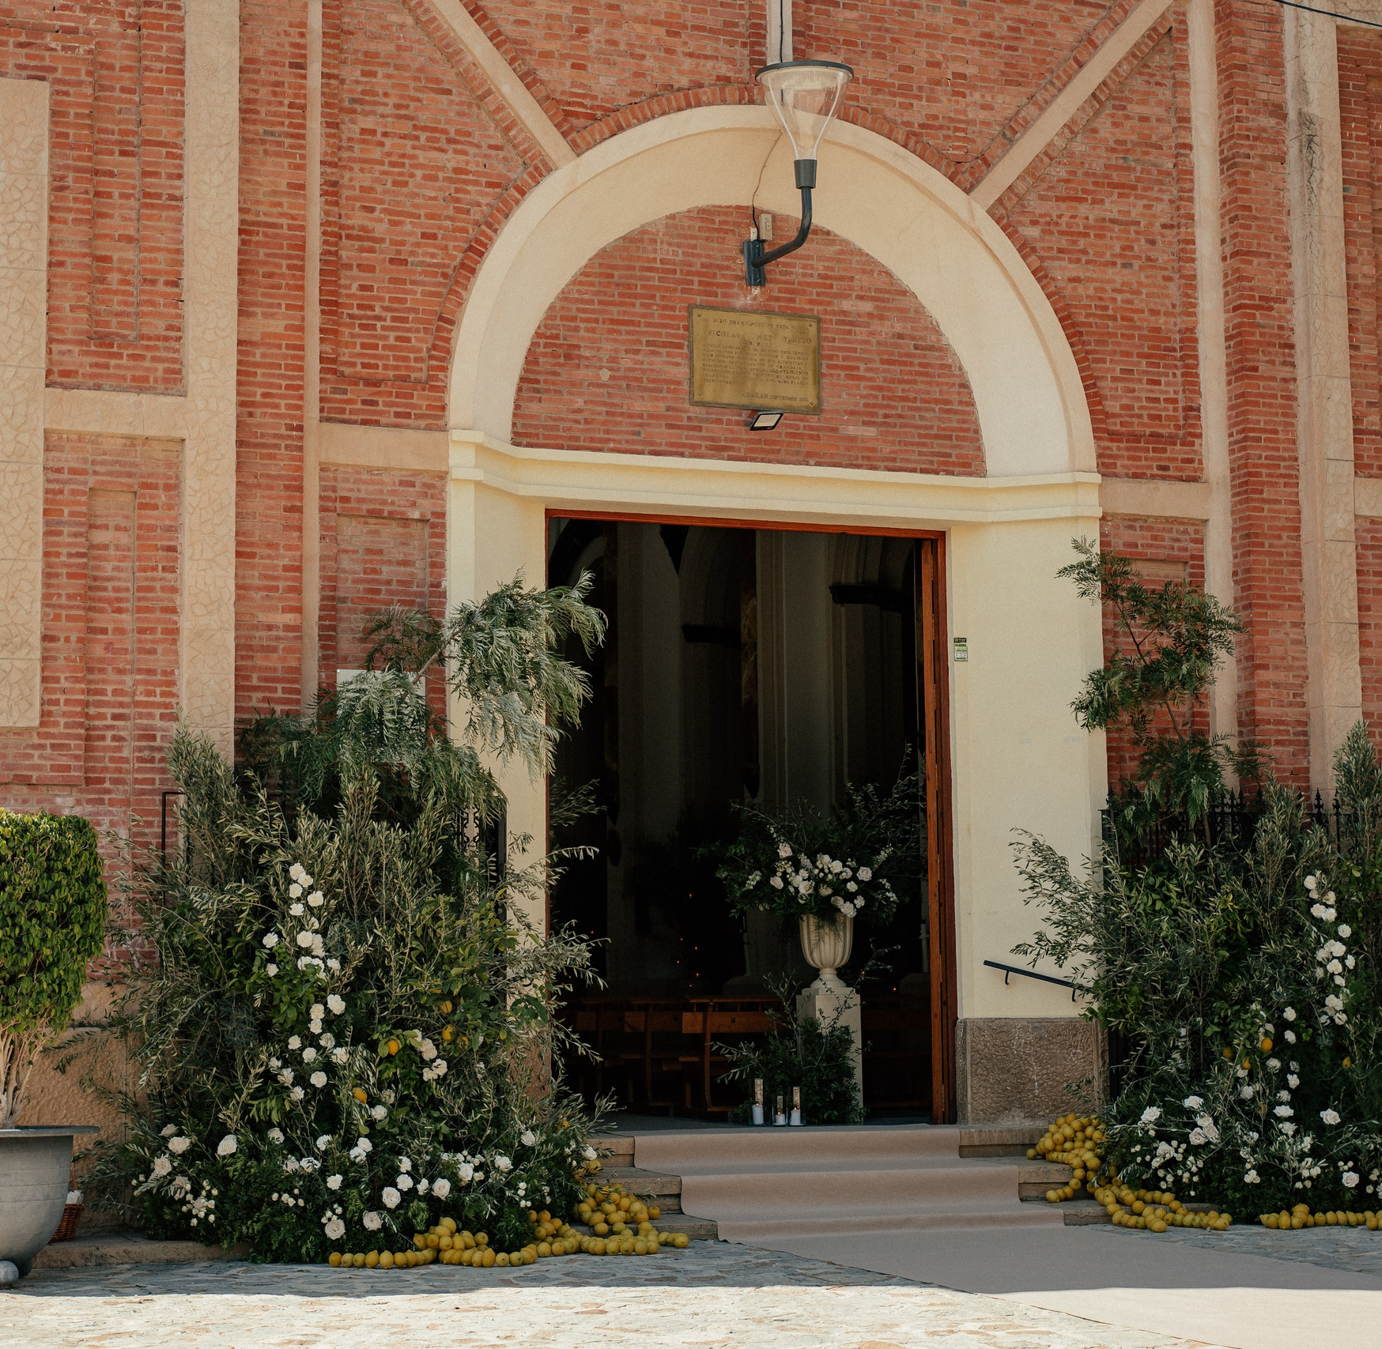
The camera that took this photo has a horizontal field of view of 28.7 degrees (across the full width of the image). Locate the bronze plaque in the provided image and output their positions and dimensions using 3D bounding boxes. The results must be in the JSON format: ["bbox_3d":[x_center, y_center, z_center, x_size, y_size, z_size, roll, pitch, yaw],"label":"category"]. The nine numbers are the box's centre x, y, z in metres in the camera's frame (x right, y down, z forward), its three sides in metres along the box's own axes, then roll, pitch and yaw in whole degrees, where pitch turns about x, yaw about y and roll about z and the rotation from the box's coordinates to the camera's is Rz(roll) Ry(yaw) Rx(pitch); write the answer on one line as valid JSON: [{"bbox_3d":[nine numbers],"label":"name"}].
[{"bbox_3d":[0.424,-1.994,17.060,0.896,0.638,0.040,2,-7,-21],"label":"bronze plaque"}]

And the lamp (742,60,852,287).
[{"bbox_3d":[0.602,-3.076,16.685,0.610,1.130,1.096,2,-7,-21],"label":"lamp"}]

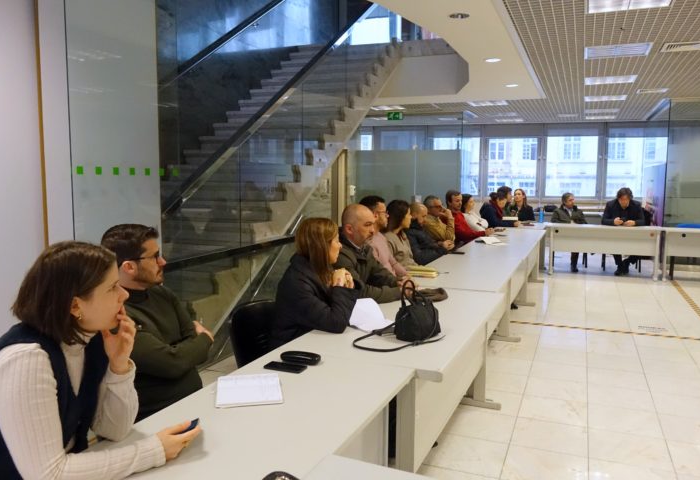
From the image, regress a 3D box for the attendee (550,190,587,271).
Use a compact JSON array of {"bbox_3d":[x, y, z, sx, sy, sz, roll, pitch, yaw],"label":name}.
[{"bbox_3d":[3.558,-0.148,9.381,0.540,1.240,0.780,3,6,20],"label":"attendee"}]

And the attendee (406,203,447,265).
[{"bbox_3d":[0.696,0.275,5.249,0.800,1.220,0.540,2,6,17],"label":"attendee"}]

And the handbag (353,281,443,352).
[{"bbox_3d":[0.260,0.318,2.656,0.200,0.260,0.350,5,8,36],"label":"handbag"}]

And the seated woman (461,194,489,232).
[{"bbox_3d":[1.650,0.012,7.788,0.740,1.250,0.500,1,6,10],"label":"seated woman"}]

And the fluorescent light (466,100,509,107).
[{"bbox_3d":[2.358,-2.344,9.890,0.600,0.070,0.600,3,7,22],"label":"fluorescent light"}]

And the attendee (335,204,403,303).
[{"bbox_3d":[0.025,0.425,3.499,0.800,1.280,0.550,3,7,22],"label":"attendee"}]

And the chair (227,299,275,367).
[{"bbox_3d":[-0.229,0.721,2.819,0.540,0.830,0.500,4,7,32],"label":"chair"}]

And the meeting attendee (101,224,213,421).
[{"bbox_3d":[-0.643,0.578,2.138,0.820,1.250,0.560,2,6,18],"label":"meeting attendee"}]

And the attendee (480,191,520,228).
[{"bbox_3d":[2.089,-0.071,8.487,0.780,1.250,0.520,3,7,22],"label":"attendee"}]

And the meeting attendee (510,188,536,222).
[{"bbox_3d":[2.964,-0.238,10.123,0.480,1.270,0.740,4,7,30],"label":"meeting attendee"}]

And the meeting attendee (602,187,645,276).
[{"bbox_3d":[4.314,-0.160,9.183,0.640,1.330,0.850,3,7,22],"label":"meeting attendee"}]

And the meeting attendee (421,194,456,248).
[{"bbox_3d":[0.946,0.187,5.865,0.800,1.270,0.540,2,6,17],"label":"meeting attendee"}]

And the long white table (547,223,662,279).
[{"bbox_3d":[3.909,0.157,9.023,1.600,0.730,0.730,3,7,22],"label":"long white table"}]

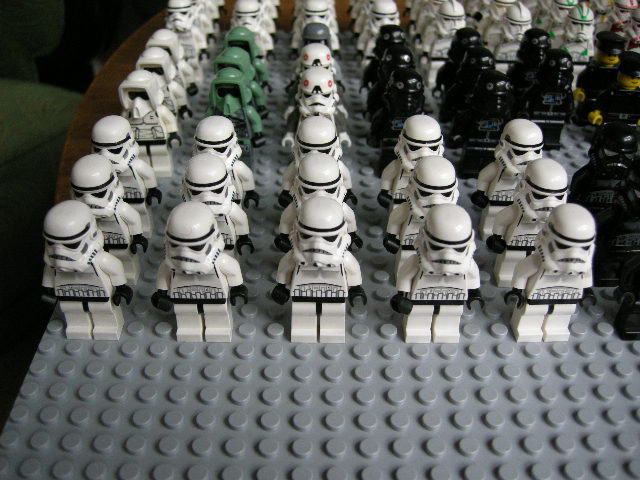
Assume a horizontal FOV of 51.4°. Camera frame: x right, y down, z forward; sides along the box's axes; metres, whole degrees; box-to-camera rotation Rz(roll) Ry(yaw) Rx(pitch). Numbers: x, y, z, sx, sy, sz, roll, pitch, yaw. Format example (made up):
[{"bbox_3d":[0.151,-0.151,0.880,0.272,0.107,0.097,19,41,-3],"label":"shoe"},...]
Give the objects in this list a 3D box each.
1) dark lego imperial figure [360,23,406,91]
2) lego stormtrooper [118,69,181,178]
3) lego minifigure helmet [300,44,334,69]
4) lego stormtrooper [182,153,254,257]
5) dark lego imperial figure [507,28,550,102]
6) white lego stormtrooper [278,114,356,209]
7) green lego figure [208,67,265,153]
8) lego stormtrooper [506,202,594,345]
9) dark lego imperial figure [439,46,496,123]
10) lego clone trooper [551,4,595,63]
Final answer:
[{"bbox_3d":[0.031,-0.071,0.289,0.025,0.043,0.015,0,36,-1],"label":"dark lego imperial figure"},{"bbox_3d":[-0.065,-0.043,0.248,0.025,0.043,0.015,0,36,-1],"label":"lego stormtrooper"},{"bbox_3d":[-0.001,-0.069,0.260,0.015,0.015,0.015,0,36,-1],"label":"lego minifigure helmet"},{"bbox_3d":[-0.033,-0.005,0.198,0.025,0.043,0.014,0,36,-1],"label":"lego stormtrooper"},{"bbox_3d":[0.093,-0.070,0.291,0.025,0.043,0.015,0,36,-1],"label":"dark lego imperial figure"},{"bbox_3d":[-0.001,-0.020,0.217,0.025,0.043,0.014,0,36,-1],"label":"white lego stormtrooper"},{"bbox_3d":[-0.033,-0.044,0.249,0.025,0.043,0.014,0,36,-1],"label":"green lego figure"},{"bbox_3d":[0.063,0.010,0.179,0.025,0.043,0.015,0,36,-1],"label":"lego stormtrooper"},{"bbox_3d":[0.062,-0.057,0.270,0.025,0.043,0.014,0,36,-1],"label":"dark lego imperial figure"},{"bbox_3d":[0.121,-0.091,0.321,0.025,0.044,0.015,0,36,-1],"label":"lego clone trooper"}]

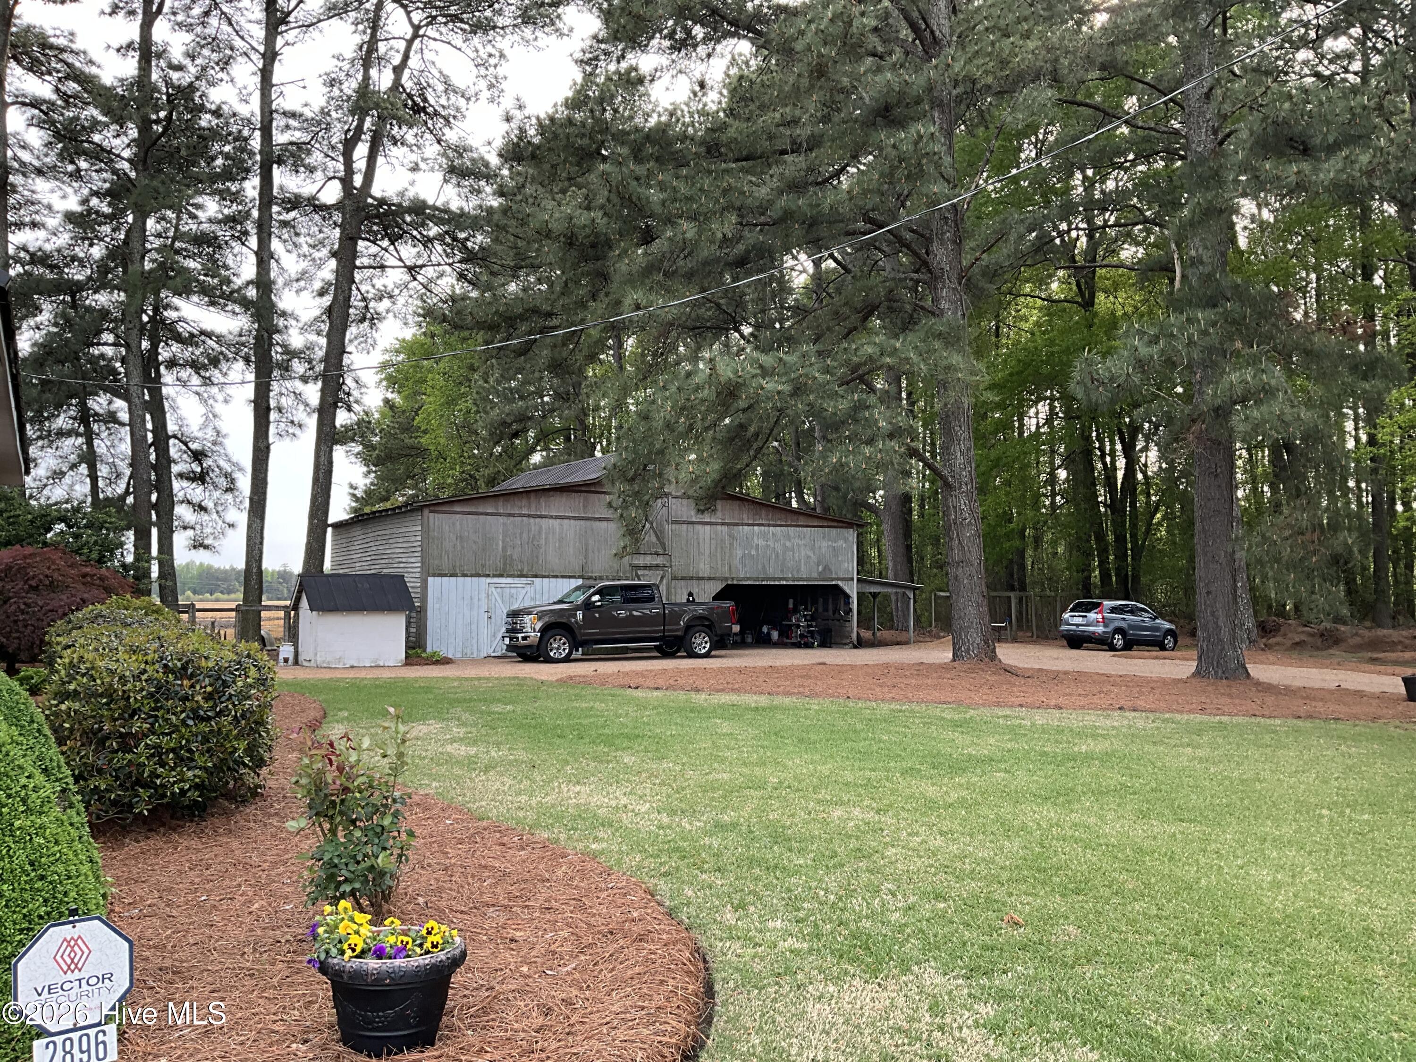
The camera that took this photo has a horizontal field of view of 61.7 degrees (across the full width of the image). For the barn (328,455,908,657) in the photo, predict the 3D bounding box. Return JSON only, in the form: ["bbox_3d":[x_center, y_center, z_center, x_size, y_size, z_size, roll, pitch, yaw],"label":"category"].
[{"bbox_3d":[-3.460,0.690,40.340,16.789,6.400,10.600,2,-4,-33],"label":"barn"}]

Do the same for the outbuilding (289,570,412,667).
[{"bbox_3d":[-8.545,2.155,28.638,2.520,2.170,1.840,2,-4,-33],"label":"outbuilding"}]

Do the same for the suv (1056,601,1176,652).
[{"bbox_3d":[13.947,3.187,39.962,4.540,1.680,1.870,2,-4,-33],"label":"suv"}]

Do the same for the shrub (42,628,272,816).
[{"bbox_3d":[-4.319,1.451,9.384,1.800,1.360,1.750,-1,-3,20],"label":"shrub"}]

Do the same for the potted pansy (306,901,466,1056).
[{"bbox_3d":[-1.172,1.612,4.337,0.570,0.480,0.560,0,-3,0],"label":"potted pansy"}]

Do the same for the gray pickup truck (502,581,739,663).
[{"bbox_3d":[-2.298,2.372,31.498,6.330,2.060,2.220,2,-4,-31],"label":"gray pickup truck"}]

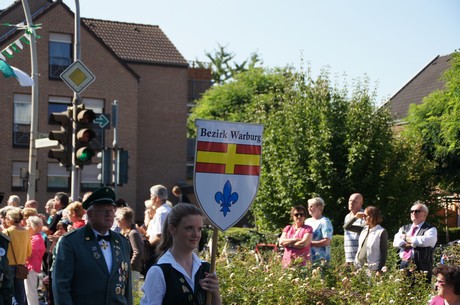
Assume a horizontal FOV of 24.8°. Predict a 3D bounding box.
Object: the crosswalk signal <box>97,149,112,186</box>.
[{"bbox_3d":[-3.240,0.395,27.000,0.330,0.920,0.260,-2,-4,45],"label":"crosswalk signal"}]

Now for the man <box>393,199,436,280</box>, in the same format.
[{"bbox_3d":[2.093,1.399,11.800,0.520,1.740,0.370,-1,-4,35],"label":"man"}]

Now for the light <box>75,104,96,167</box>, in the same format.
[{"bbox_3d":[-2.293,-0.254,16.600,0.260,0.930,0.340,2,-3,-27],"label":"light"}]

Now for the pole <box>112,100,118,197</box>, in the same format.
[{"bbox_3d":[-2.951,0.865,27.000,0.110,4.400,0.110,1,-3,0],"label":"pole"}]

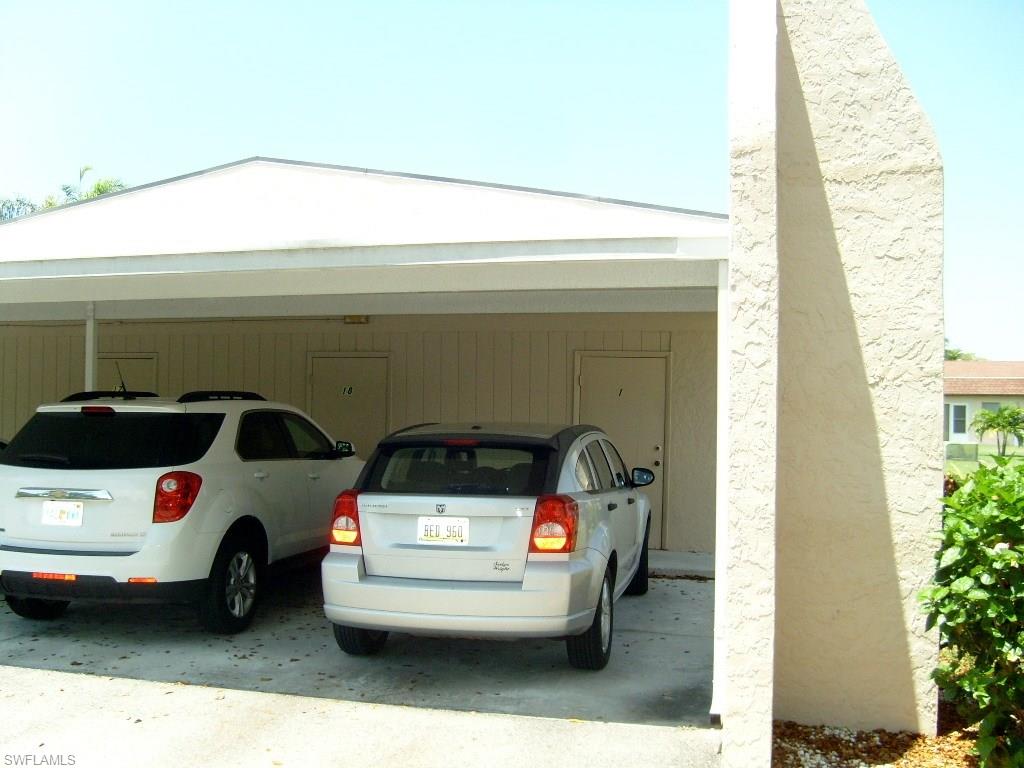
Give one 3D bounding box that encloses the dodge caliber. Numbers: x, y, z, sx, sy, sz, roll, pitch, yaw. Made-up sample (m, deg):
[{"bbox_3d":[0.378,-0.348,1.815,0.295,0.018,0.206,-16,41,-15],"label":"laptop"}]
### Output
[{"bbox_3d":[0.081,1.047,8.061,1.800,1.530,4.410,1,-1,13],"label":"dodge caliber"}]

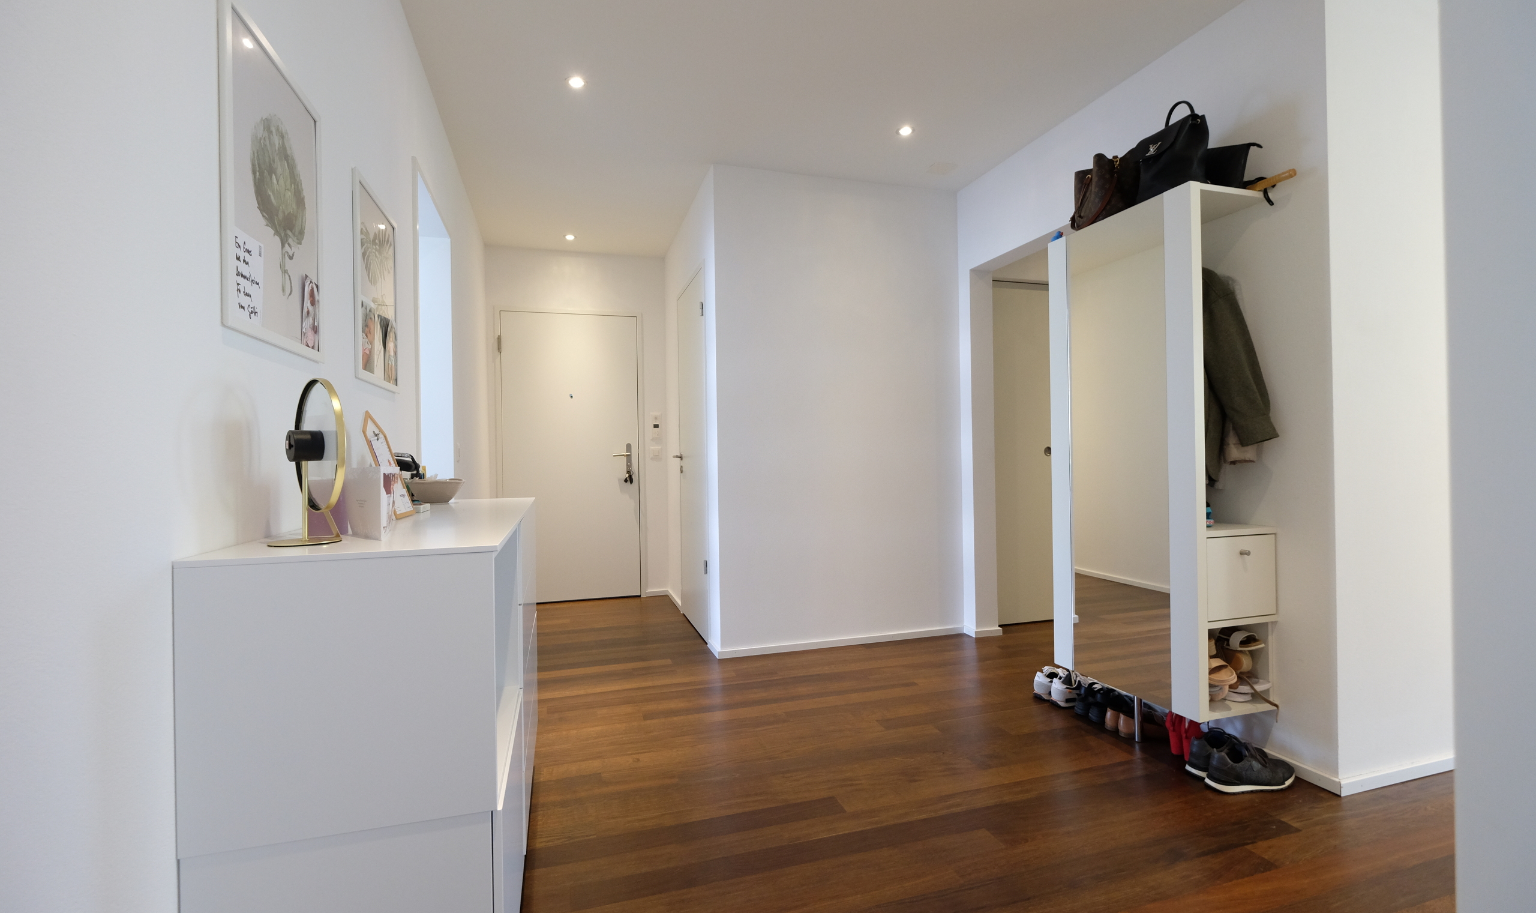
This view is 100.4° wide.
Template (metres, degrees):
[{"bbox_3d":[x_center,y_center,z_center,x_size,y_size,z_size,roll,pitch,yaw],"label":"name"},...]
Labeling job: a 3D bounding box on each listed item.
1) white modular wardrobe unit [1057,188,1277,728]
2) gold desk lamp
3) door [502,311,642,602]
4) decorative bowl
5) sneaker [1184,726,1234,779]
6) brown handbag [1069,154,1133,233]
[{"bbox_3d":[1.359,-0.015,2.259,0.340,1.635,0.590,-1,0,-18],"label":"white modular wardrobe unit"},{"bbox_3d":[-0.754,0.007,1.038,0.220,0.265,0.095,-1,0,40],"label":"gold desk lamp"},{"bbox_3d":[-1.392,0.005,4.574,0.935,2.055,0.060,-1,0,-18],"label":"door"},{"bbox_3d":[-1.014,0.106,1.943,0.180,0.077,0.180,-1,0,-18],"label":"decorative bowl"},{"bbox_3d":[1.464,0.921,2.017,0.290,0.125,0.105,-1,0,-12],"label":"sneaker"},{"bbox_3d":[1.246,-0.955,2.309,0.170,0.255,0.255,-1,0,-18],"label":"brown handbag"}]

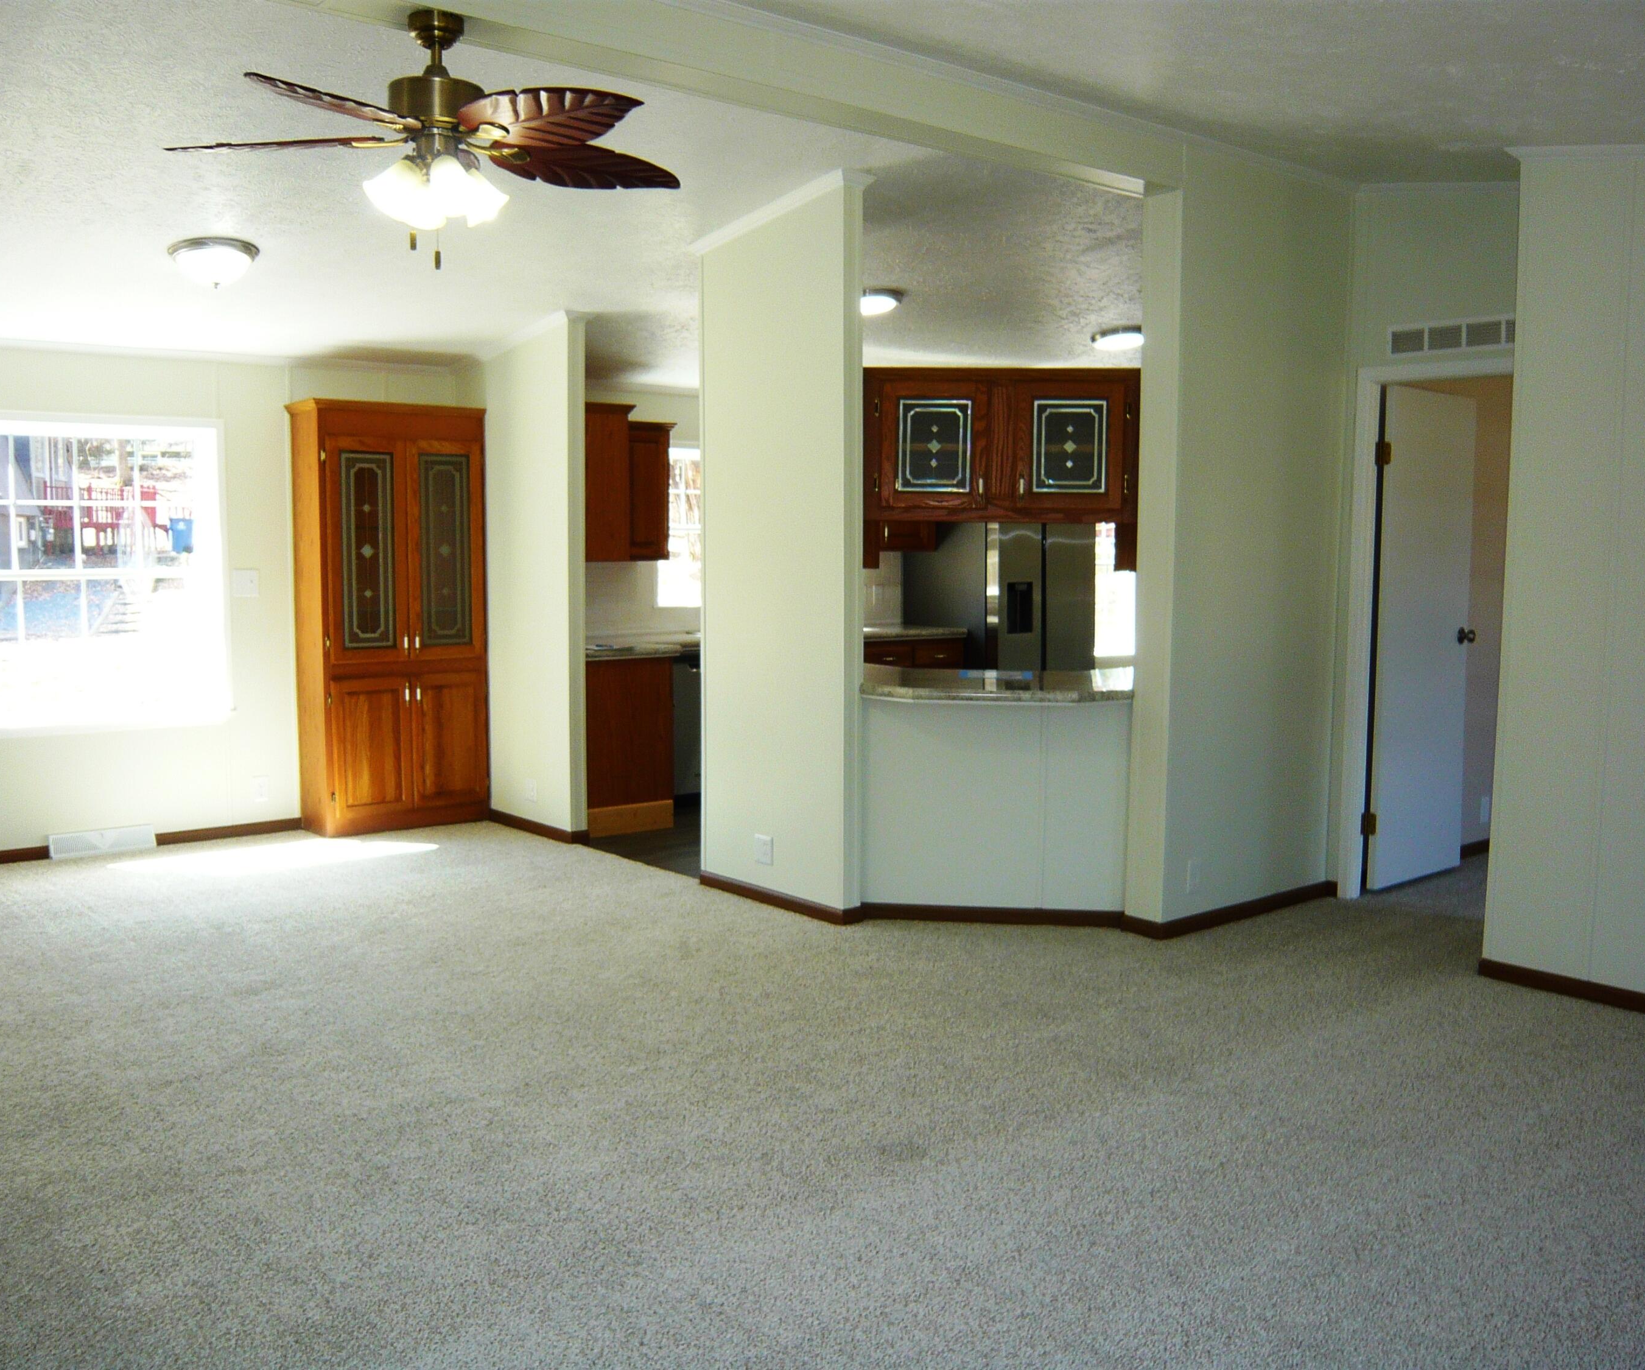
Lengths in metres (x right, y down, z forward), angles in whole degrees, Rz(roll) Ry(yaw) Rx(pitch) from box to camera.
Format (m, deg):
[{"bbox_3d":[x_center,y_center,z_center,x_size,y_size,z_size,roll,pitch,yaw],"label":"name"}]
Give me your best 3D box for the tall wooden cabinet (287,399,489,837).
[{"bbox_3d":[-2.159,-0.331,7.385,0.866,2.086,0.375,-4,7,-40],"label":"tall wooden cabinet"}]

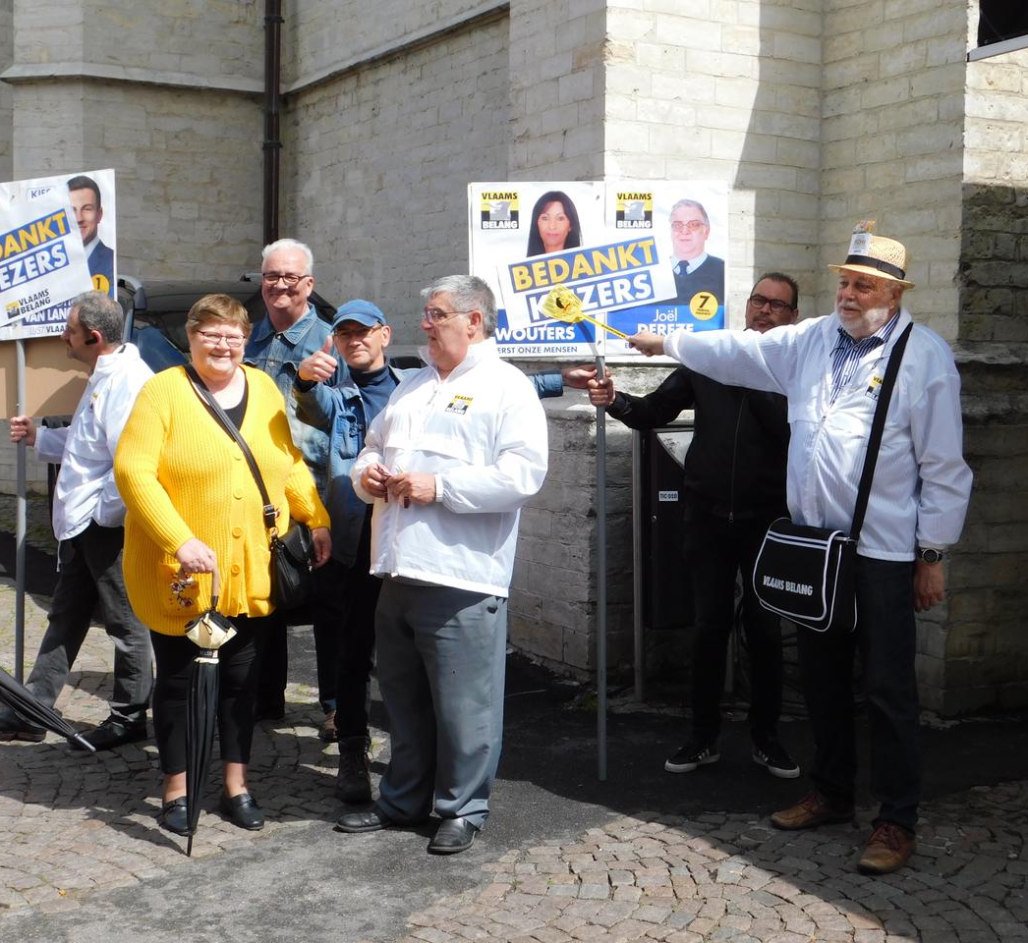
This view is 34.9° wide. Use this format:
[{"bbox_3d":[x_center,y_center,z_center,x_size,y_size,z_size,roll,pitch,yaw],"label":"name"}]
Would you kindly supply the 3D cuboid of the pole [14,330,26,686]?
[{"bbox_3d":[-1.869,0.214,6.200,0.035,1.430,0.035,1,3,6],"label":"pole"}]

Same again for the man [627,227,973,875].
[{"bbox_3d":[0.873,0.194,5.000,1.020,1.840,0.520,3,4,41],"label":"man"}]

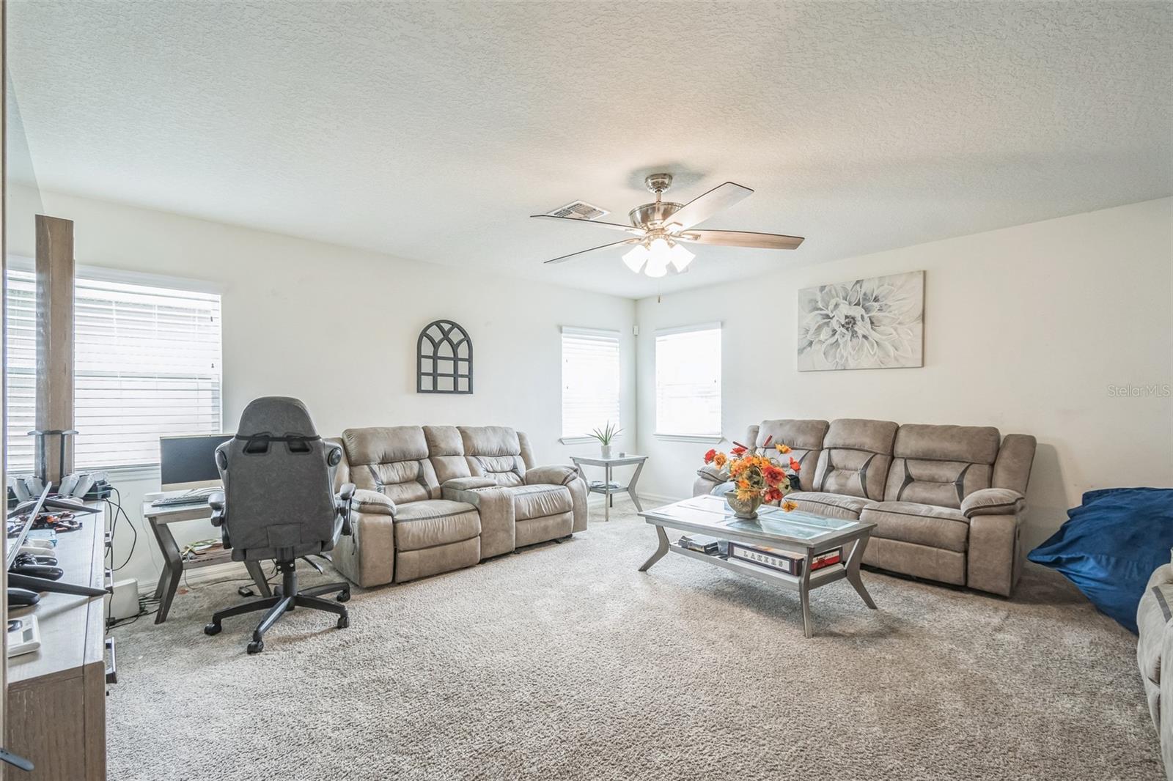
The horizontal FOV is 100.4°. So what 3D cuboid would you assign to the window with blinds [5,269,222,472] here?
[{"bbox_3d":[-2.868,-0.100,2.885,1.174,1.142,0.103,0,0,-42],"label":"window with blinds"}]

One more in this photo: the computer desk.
[{"bbox_3d":[-2.318,0.996,3.035,0.645,0.639,0.503,0,0,-42],"label":"computer desk"}]

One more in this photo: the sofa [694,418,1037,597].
[{"bbox_3d":[2.017,0.773,3.938,0.826,1.064,2.258,0,0,-42],"label":"sofa"}]

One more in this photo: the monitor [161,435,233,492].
[{"bbox_3d":[-2.351,0.467,3.097,0.535,0.381,0.168,0,0,-42],"label":"monitor"}]

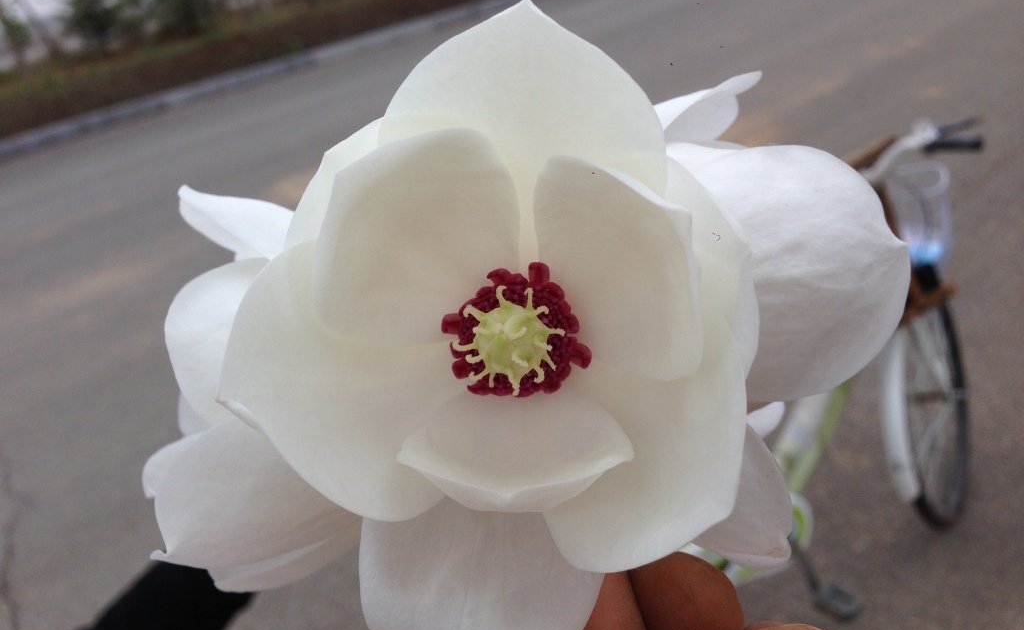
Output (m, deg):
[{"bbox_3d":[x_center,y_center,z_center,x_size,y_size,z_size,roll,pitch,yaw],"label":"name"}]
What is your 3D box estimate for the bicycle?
[{"bbox_3d":[0.581,0.187,2.067,1.660,1.050,0.540,-22,24,-29],"label":"bicycle"}]

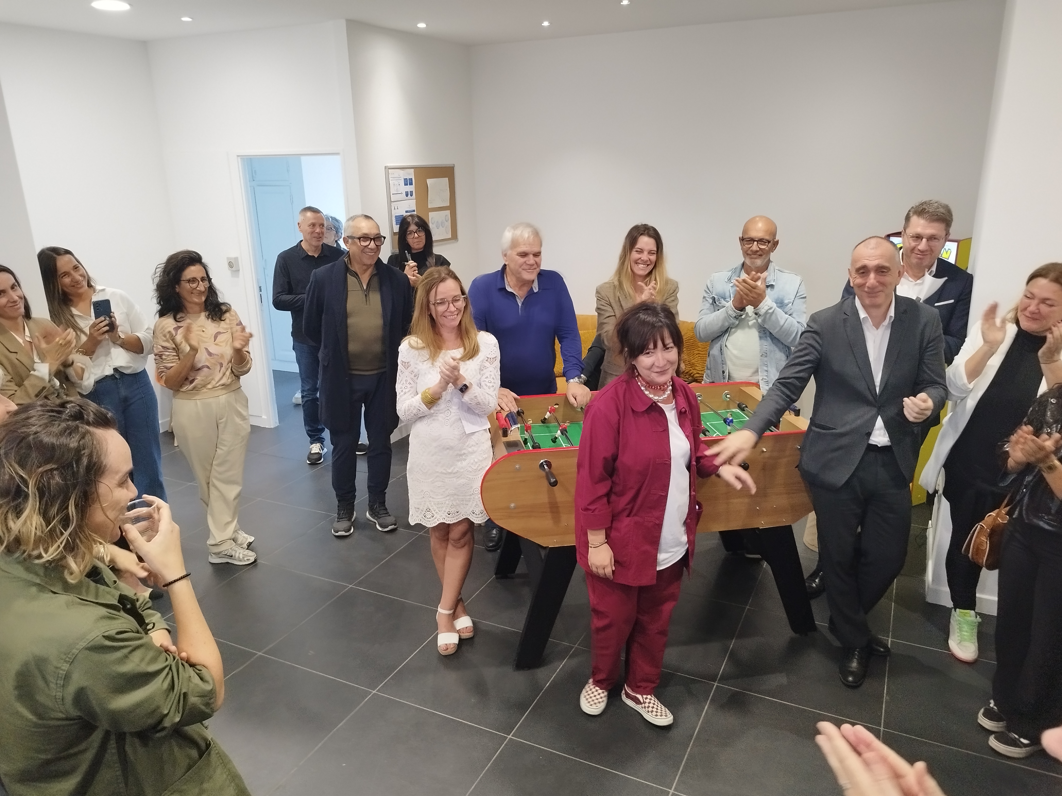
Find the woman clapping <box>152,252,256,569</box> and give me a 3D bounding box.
[{"bbox_3d":[-1.579,0.080,3.849,0.500,1.615,0.430,-16,22,-39],"label":"woman clapping"}]

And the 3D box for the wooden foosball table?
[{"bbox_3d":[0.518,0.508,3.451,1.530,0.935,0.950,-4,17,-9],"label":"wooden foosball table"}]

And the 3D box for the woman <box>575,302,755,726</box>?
[{"bbox_3d":[0.446,0.404,2.795,0.640,1.520,0.430,-10,19,-27],"label":"woman"}]

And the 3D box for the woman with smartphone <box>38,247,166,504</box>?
[{"bbox_3d":[-2.161,0.065,3.904,0.580,1.630,0.480,-11,20,-30],"label":"woman with smartphone"}]

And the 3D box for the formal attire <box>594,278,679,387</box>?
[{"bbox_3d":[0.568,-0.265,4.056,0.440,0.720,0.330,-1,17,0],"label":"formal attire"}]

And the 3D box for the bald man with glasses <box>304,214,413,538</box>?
[{"bbox_3d":[-0.946,-0.112,4.234,0.570,1.730,0.400,-6,18,-16],"label":"bald man with glasses"}]

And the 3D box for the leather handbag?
[{"bbox_3d":[1.647,0.483,2.709,0.240,0.235,0.120,-7,18,-19],"label":"leather handbag"}]

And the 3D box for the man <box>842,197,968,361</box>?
[{"bbox_3d":[1.631,0.020,3.499,0.560,1.790,0.420,5,18,21],"label":"man"}]

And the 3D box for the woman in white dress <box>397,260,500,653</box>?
[{"bbox_3d":[-0.319,0.271,3.143,0.450,1.605,0.400,-4,17,-9],"label":"woman in white dress"}]

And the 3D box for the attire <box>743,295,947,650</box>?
[{"bbox_3d":[1.201,0.328,2.968,0.670,1.450,0.460,4,18,17],"label":"attire"}]

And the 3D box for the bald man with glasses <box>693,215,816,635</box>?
[{"bbox_3d":[1.123,-0.037,3.865,0.570,1.710,0.420,4,18,16],"label":"bald man with glasses"}]

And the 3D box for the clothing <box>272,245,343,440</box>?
[{"bbox_3d":[-1.468,-0.327,5.301,0.520,1.400,0.340,-11,20,-30],"label":"clothing"}]

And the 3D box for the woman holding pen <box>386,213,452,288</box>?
[{"bbox_3d":[-0.773,-0.448,5.444,0.460,1.660,0.400,-5,17,-13],"label":"woman holding pen"}]

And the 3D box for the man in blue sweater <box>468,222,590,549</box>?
[{"bbox_3d":[-0.015,0.002,3.816,0.580,1.715,0.520,-3,17,-4],"label":"man in blue sweater"}]

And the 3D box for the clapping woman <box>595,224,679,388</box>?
[{"bbox_3d":[0.573,-0.076,4.110,0.460,1.665,0.380,0,17,3],"label":"clapping woman"}]

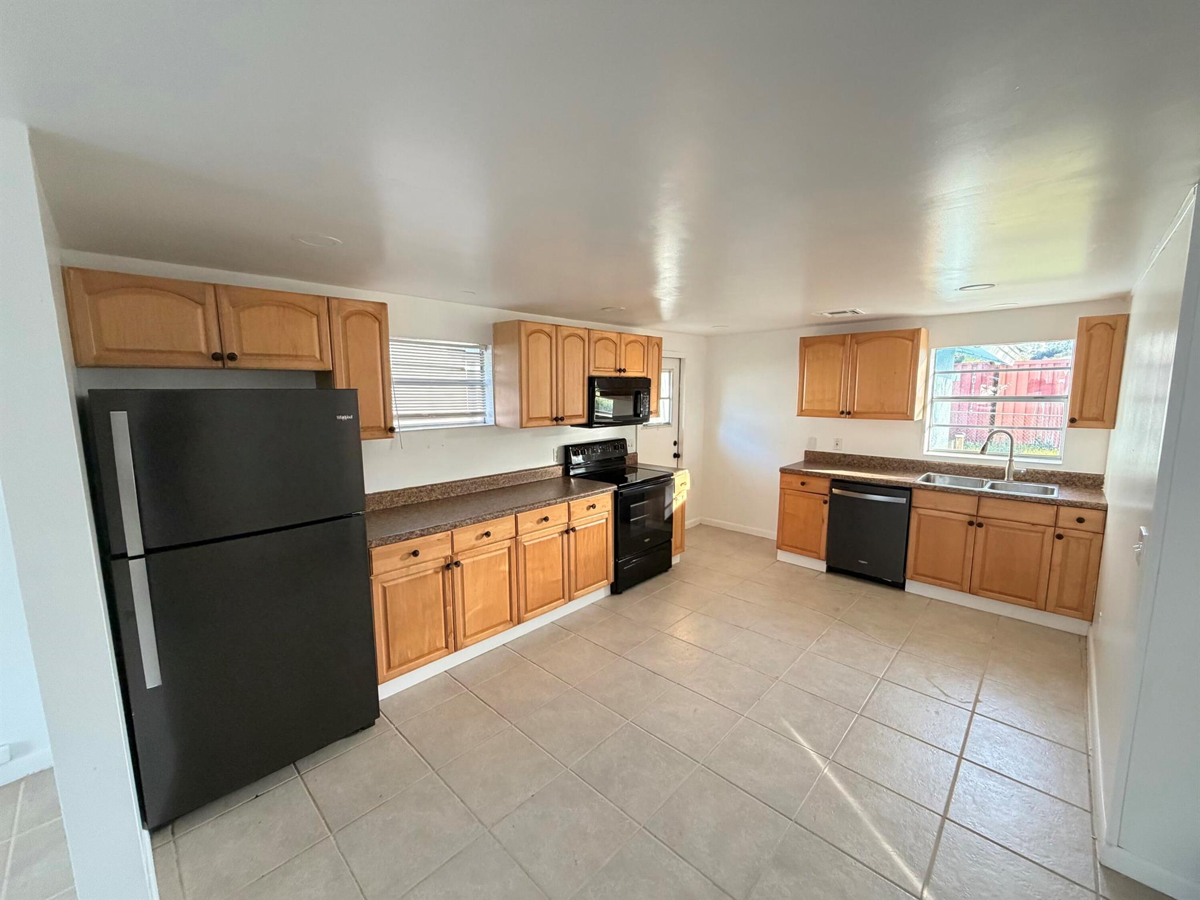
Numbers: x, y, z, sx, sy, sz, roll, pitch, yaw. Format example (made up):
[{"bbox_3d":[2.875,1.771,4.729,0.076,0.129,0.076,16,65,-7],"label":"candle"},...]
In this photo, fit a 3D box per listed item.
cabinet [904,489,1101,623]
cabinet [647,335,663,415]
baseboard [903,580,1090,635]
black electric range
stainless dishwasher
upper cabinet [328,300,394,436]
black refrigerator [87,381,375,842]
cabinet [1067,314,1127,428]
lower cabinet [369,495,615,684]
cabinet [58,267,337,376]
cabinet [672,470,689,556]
[{"bbox_3d":[3.050,0.681,3.714,1.067,0.752,0.594,7,10,43],"label":"cabinet"},{"bbox_3d":[0.399,-0.676,4.599,0.319,0.746,0.211,7,10,43],"label":"cabinet"},{"bbox_3d":[2.894,1.144,3.608,1.068,0.115,0.020,7,10,43],"label":"baseboard"},{"bbox_3d":[0.196,0.530,4.323,0.670,1.172,0.763,6,10,43],"label":"black electric range"},{"bbox_3d":[2.428,0.680,4.277,0.603,0.865,0.630,6,10,43],"label":"stainless dishwasher"},{"bbox_3d":[-1.416,-0.444,2.781,0.330,0.758,0.307,6,10,43],"label":"upper cabinet"},{"bbox_3d":[-1.655,0.551,2.250,0.790,1.655,0.839,6,10,43],"label":"black refrigerator"},{"bbox_3d":[3.501,-0.538,3.423,0.230,0.756,0.325,6,10,43],"label":"cabinet"},{"bbox_3d":[-0.747,0.751,3.362,0.600,0.752,1.849,7,10,43],"label":"lower cabinet"},{"bbox_3d":[-1.841,-0.571,2.315,0.330,0.377,0.932,6,10,43],"label":"cabinet"},{"bbox_3d":[0.528,0.599,4.705,0.640,0.840,0.220,6,10,43],"label":"cabinet"}]

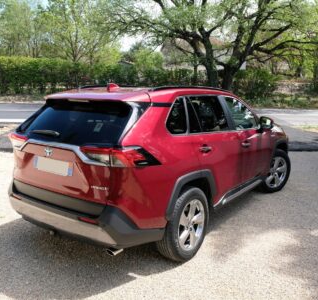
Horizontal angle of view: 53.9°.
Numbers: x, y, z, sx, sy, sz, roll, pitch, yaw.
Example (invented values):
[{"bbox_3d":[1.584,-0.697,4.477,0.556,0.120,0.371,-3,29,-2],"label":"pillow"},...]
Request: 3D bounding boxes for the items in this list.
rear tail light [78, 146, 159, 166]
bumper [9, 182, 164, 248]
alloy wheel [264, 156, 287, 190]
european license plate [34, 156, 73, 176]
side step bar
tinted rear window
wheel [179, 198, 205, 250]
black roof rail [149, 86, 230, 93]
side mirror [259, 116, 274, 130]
[{"bbox_3d":[-0.313,0.037,2.530,0.530,0.170,0.430,7,12,36],"label":"rear tail light"},{"bbox_3d":[-0.812,0.534,2.972,1.800,0.410,0.570,7,12,36],"label":"bumper"},{"bbox_3d":[1.878,0.355,5.192,0.495,0.495,0.190,-5,11,-27],"label":"alloy wheel"},{"bbox_3d":[-0.921,0.142,2.741,0.530,0.125,0.020,7,12,36],"label":"european license plate"},{"bbox_3d":[1.089,0.515,3.987,0.130,0.100,1.500,7,12,36],"label":"side step bar"},{"bbox_3d":[-0.790,-0.246,2.880,1.340,0.460,0.130,7,-25,36],"label":"tinted rear window"},{"bbox_3d":[0.265,0.715,3.075,0.190,0.495,0.495,7,12,36],"label":"wheel"},{"bbox_3d":[0.431,-0.666,3.474,0.050,0.075,1.780,7,12,36],"label":"black roof rail"},{"bbox_3d":[1.498,-0.362,4.339,0.215,0.175,0.140,7,12,36],"label":"side mirror"}]

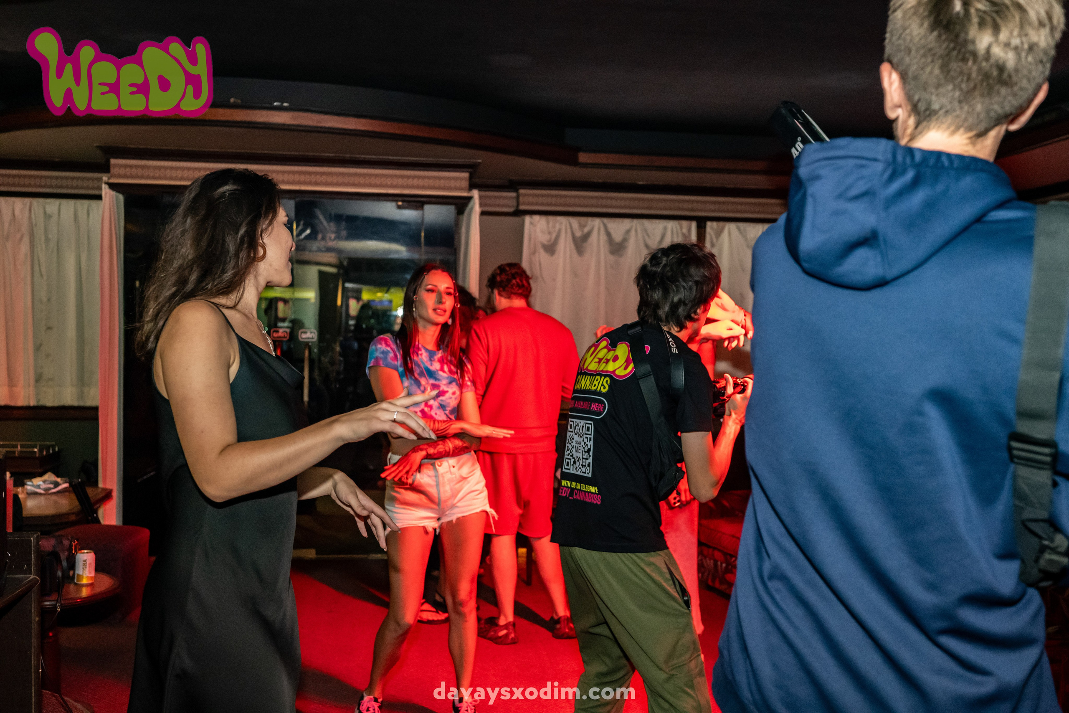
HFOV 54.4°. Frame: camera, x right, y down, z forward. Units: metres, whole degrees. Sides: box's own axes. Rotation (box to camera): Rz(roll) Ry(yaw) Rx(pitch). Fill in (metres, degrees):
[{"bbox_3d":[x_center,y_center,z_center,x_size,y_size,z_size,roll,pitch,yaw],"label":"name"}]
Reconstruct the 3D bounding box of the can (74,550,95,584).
[{"bbox_3d":[-1.676,0.786,3.880,0.066,0.115,0.066,1,2,0],"label":"can"}]

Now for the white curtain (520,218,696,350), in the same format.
[{"bbox_3d":[0.493,-0.316,6.850,1.170,1.240,0.100,1,2,-8],"label":"white curtain"}]

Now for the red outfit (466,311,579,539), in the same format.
[{"bbox_3d":[-0.049,0.302,4.920,0.530,1.080,0.370,0,2,-20],"label":"red outfit"}]

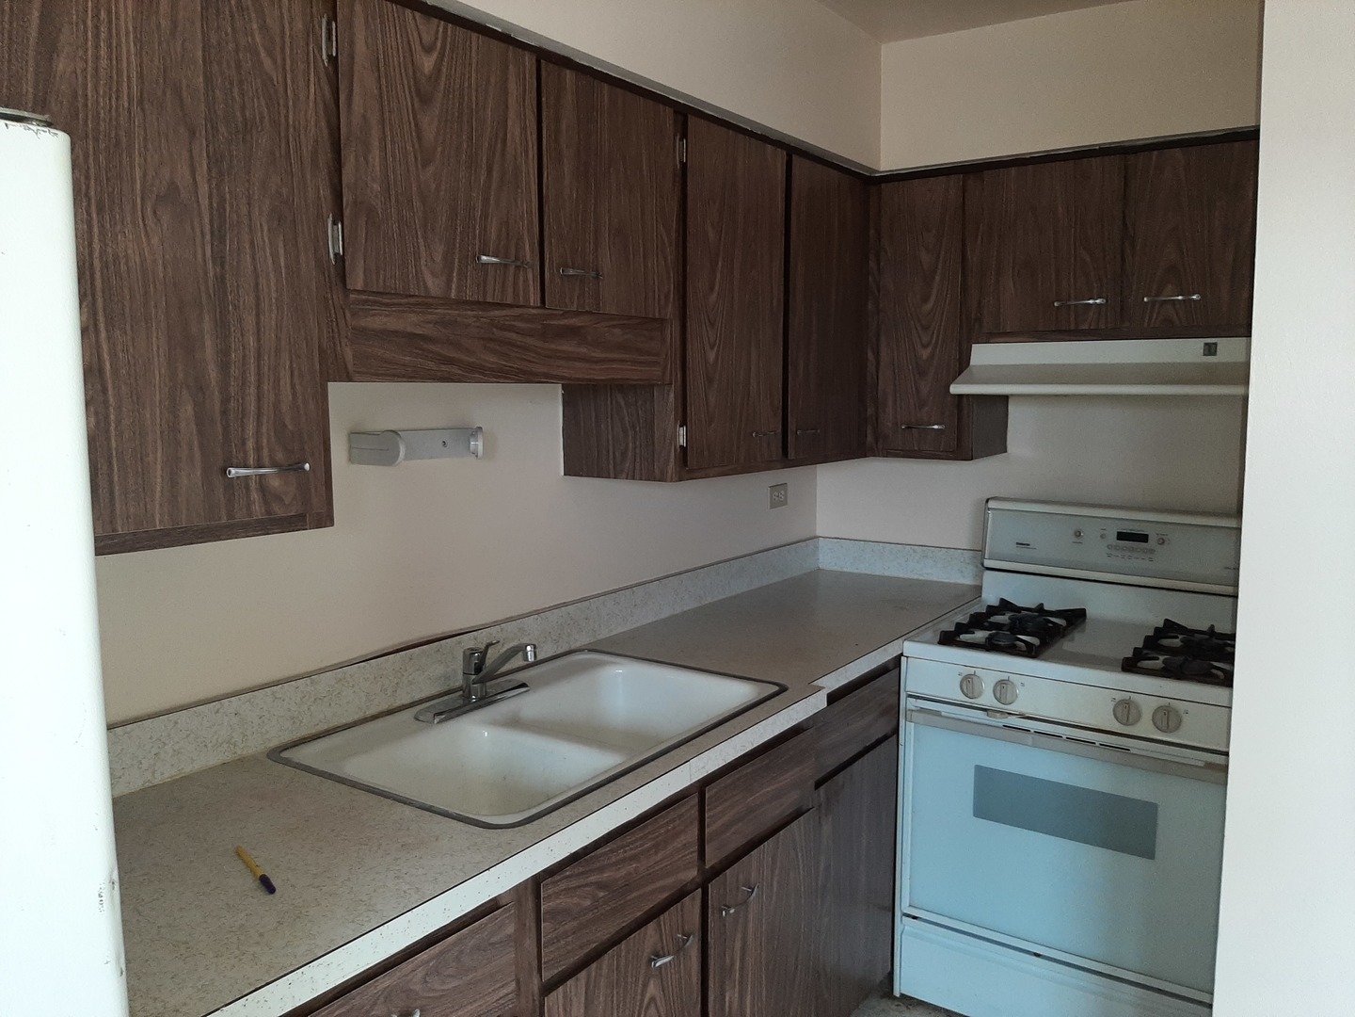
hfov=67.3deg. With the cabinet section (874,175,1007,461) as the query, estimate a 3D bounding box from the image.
[{"bbox_3d":[0.756,-0.529,2.915,0.301,0.754,0.321,4,8,35],"label":"cabinet section"}]

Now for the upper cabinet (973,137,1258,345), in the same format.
[{"bbox_3d":[1.172,-0.648,2.575,0.734,0.457,0.352,4,8,35],"label":"upper cabinet"}]

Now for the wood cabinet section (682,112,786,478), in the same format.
[{"bbox_3d":[-0.001,-0.470,2.382,0.337,0.764,0.466,4,8,35],"label":"wood cabinet section"}]

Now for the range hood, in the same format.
[{"bbox_3d":[1.131,-0.354,2.546,0.740,0.131,0.504,4,8,35],"label":"range hood"}]

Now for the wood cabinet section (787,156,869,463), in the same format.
[{"bbox_3d":[0.263,-0.516,2.759,0.337,0.764,0.460,4,8,35],"label":"wood cabinet section"}]

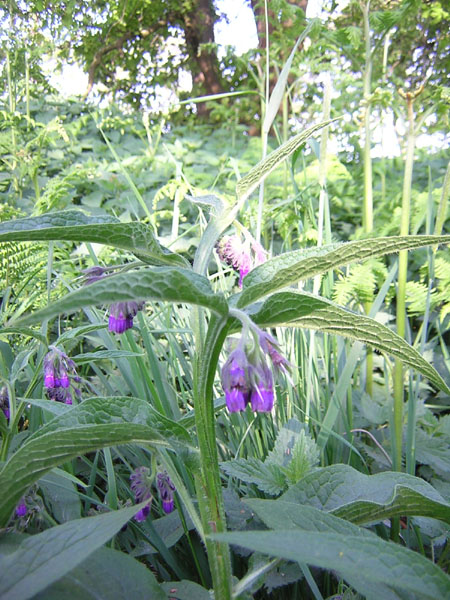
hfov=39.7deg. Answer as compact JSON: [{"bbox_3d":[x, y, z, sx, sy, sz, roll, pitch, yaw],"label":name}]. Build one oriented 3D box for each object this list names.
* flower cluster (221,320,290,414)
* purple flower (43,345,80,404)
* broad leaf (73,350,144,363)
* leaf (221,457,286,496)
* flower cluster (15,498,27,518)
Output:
[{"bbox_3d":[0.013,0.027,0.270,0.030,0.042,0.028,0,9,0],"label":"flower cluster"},{"bbox_3d":[-0.162,0.075,0.620,0.037,0.057,0.034,0,9,0],"label":"purple flower"},{"bbox_3d":[-0.119,0.058,0.640,0.076,0.012,0.028,0,9,2],"label":"broad leaf"},{"bbox_3d":[0.026,0.164,0.580,0.066,0.017,0.038,16,31,-8],"label":"leaf"},{"bbox_3d":[-0.197,0.200,0.600,0.013,0.022,0.013,0,9,0],"label":"flower cluster"}]

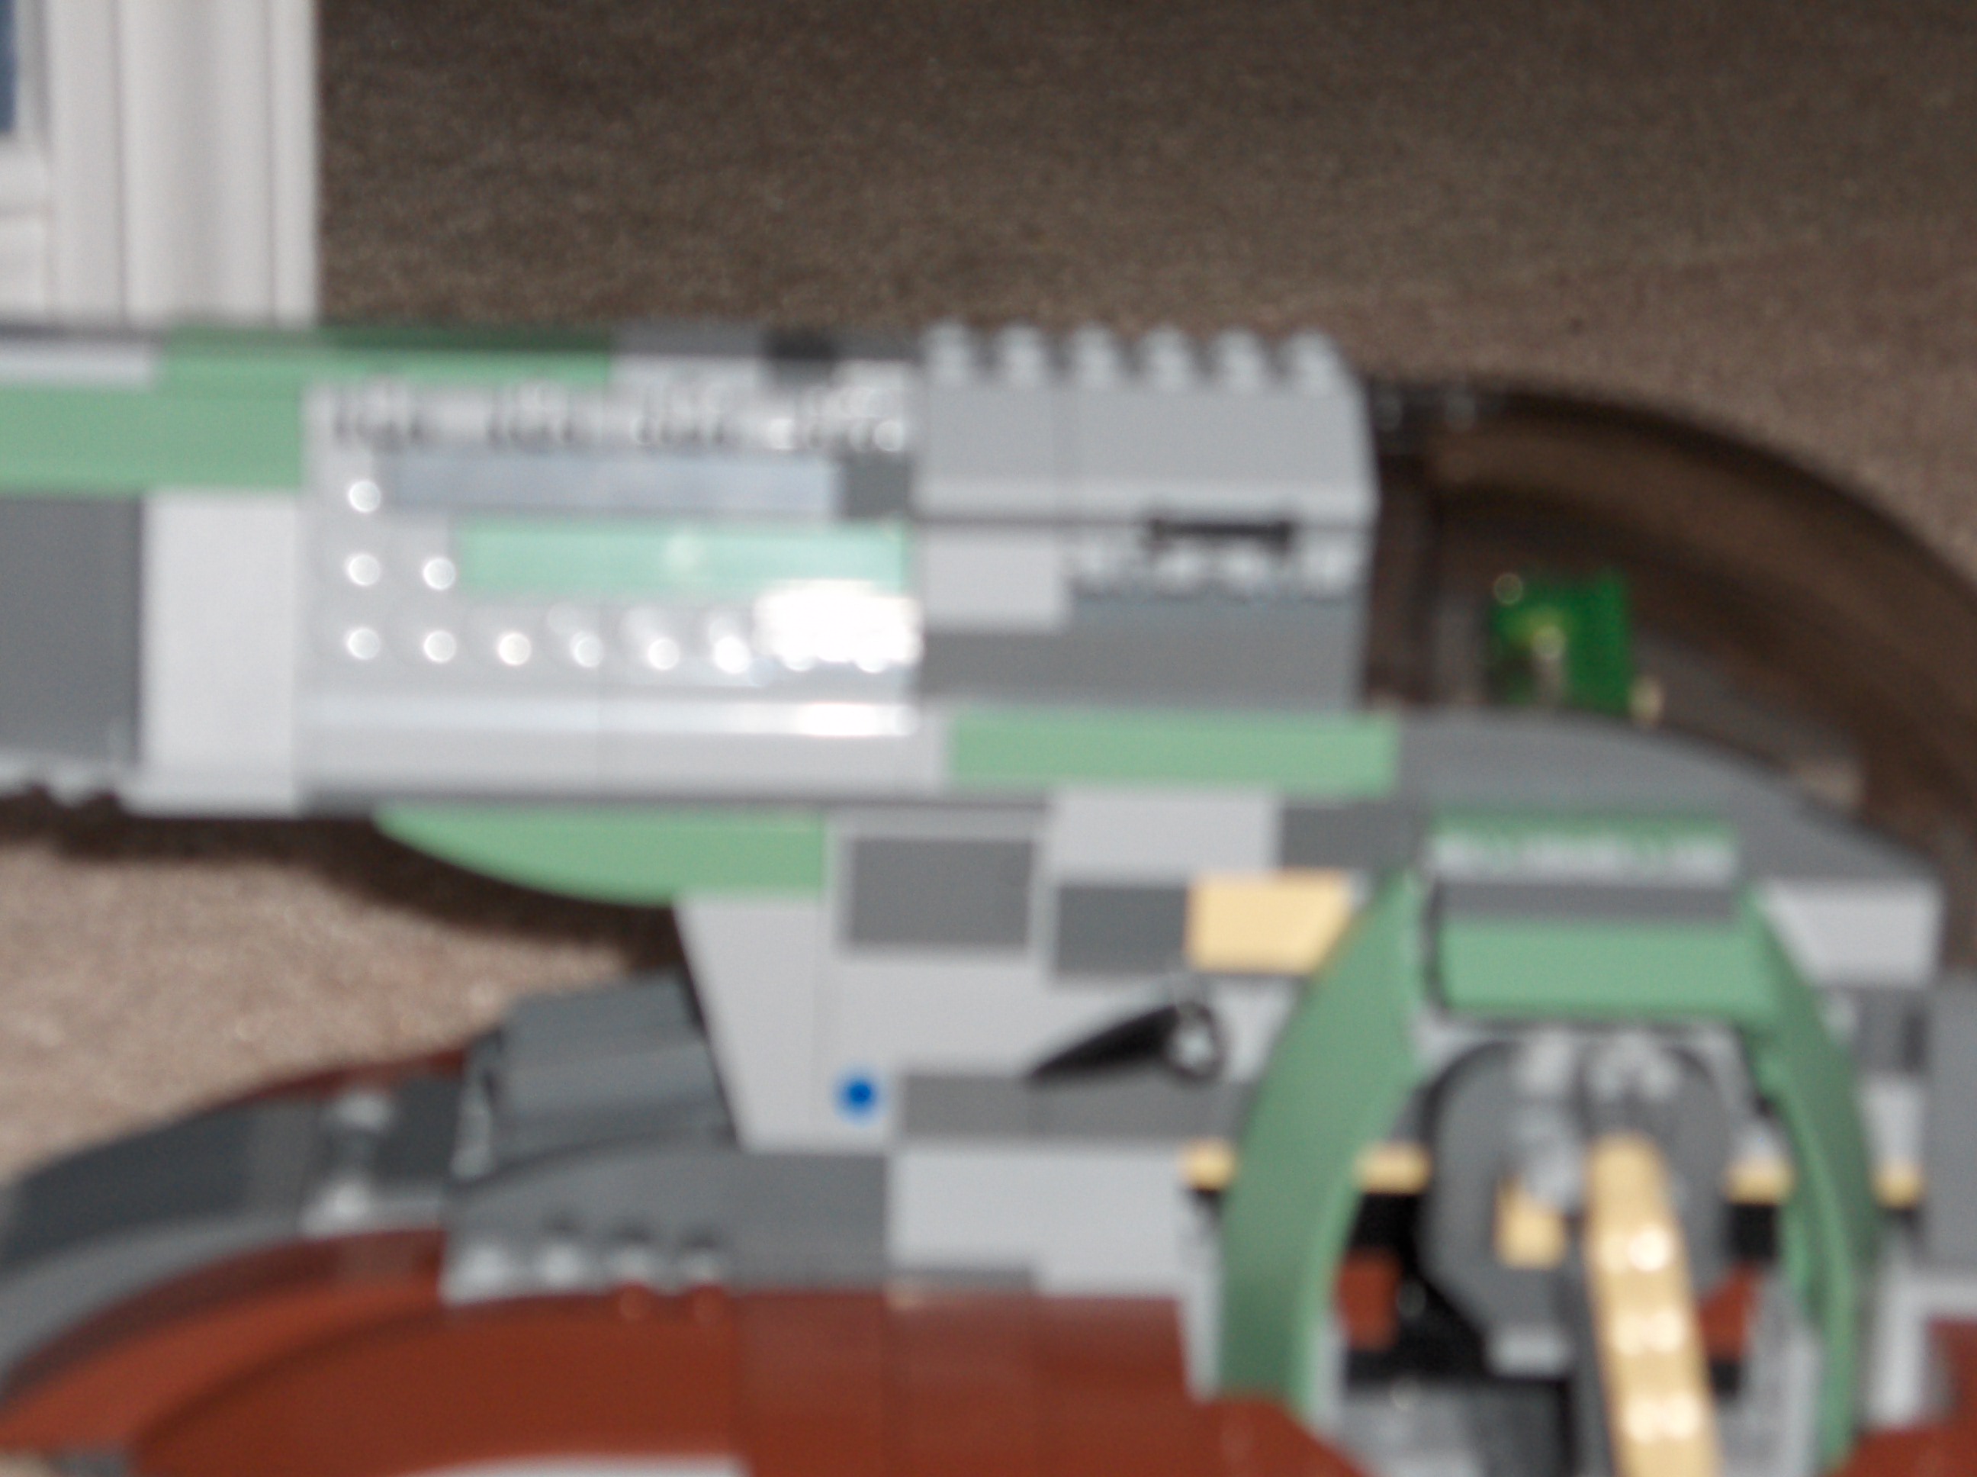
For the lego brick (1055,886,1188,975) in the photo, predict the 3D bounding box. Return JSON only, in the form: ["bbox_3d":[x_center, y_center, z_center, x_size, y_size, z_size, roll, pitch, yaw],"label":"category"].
[{"bbox_3d":[0.014,0.020,0.462,0.016,0.010,0.009,1,21,0],"label":"lego brick"}]

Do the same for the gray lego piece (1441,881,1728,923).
[{"bbox_3d":[0.064,0.016,0.452,0.032,0.004,0.009,1,21,0],"label":"gray lego piece"}]

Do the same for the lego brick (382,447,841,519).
[{"bbox_3d":[-0.040,-0.027,0.449,0.048,0.008,0.003,1,3,0],"label":"lego brick"}]

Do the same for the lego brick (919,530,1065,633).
[{"bbox_3d":[0.000,-0.017,0.457,0.016,0.010,0.008,1,4,0],"label":"lego brick"}]

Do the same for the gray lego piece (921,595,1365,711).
[{"bbox_3d":[0.017,-0.009,0.459,0.048,0.010,0.009,1,21,0],"label":"gray lego piece"}]

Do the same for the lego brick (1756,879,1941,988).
[{"bbox_3d":[0.092,0.021,0.462,0.022,0.011,0.009,1,21,0],"label":"lego brick"}]

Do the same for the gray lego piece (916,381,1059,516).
[{"bbox_3d":[0.000,-0.032,0.450,0.016,0.010,0.022,1,21,0],"label":"gray lego piece"}]

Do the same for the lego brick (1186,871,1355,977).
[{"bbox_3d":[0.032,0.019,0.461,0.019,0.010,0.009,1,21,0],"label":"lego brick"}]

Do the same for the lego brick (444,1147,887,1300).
[{"bbox_3d":[-0.035,0.051,0.456,0.048,0.016,0.010,1,7,0],"label":"lego brick"}]

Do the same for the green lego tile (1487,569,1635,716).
[{"bbox_3d":[0.065,-0.011,0.482,0.016,0.016,0.003,2,13,0],"label":"green lego tile"}]

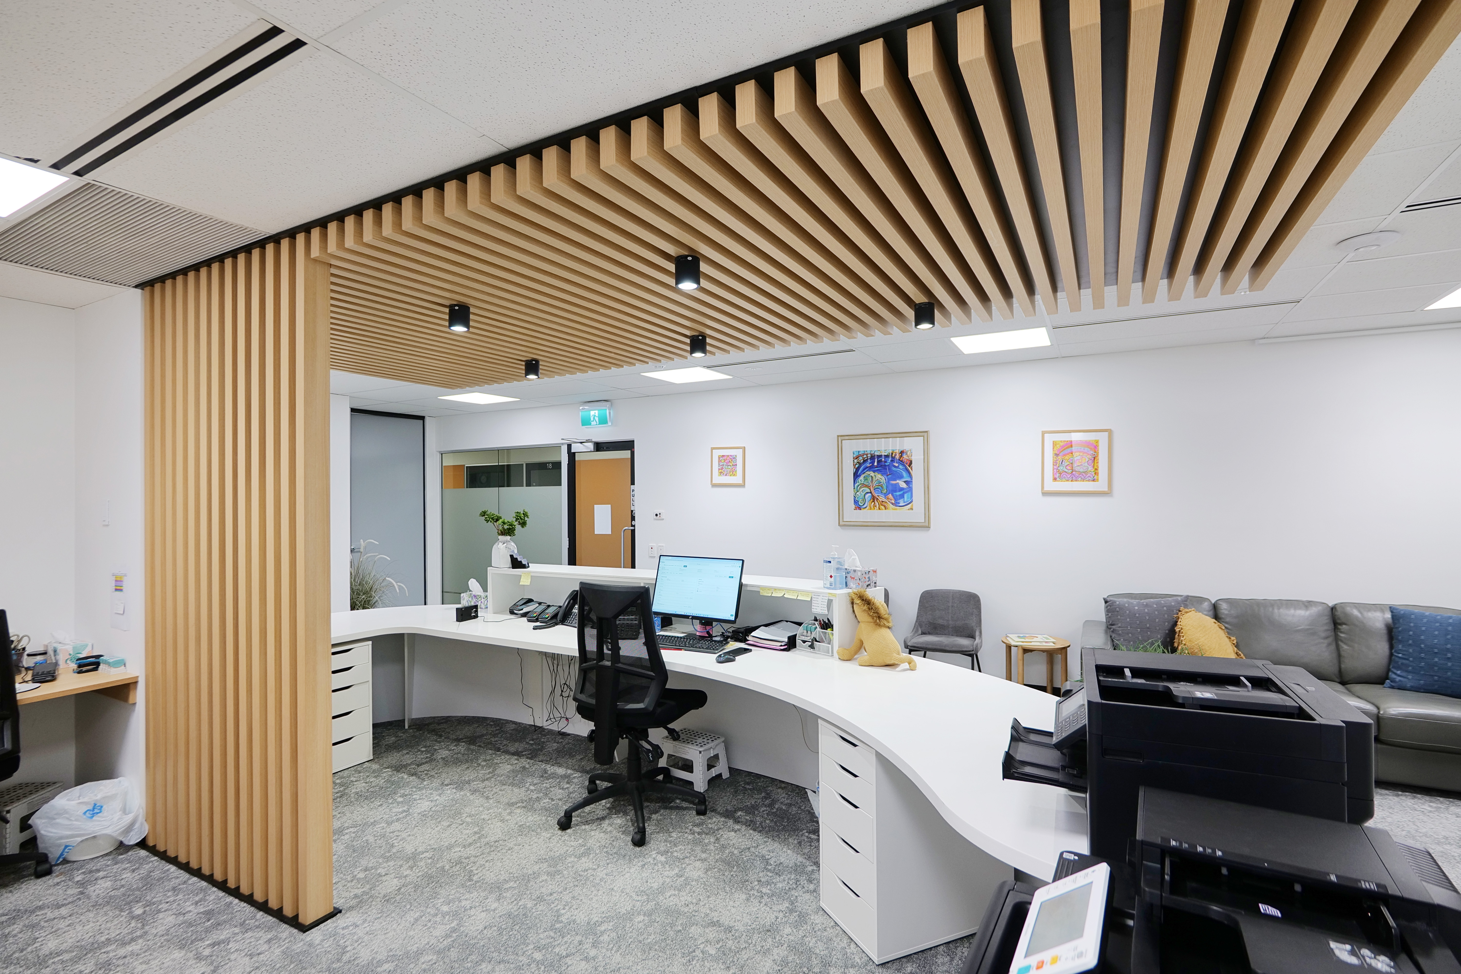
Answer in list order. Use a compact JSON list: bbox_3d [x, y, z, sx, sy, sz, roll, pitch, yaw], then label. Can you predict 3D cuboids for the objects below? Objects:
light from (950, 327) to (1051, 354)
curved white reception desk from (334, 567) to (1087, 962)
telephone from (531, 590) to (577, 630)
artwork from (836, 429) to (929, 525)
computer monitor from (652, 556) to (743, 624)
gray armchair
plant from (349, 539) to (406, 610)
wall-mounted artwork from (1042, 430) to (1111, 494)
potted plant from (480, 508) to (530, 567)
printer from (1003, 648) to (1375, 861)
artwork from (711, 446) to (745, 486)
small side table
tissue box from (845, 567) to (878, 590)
[{"bbox_3d":[1.792,-0.963,4.280,0.590,0.030,0.590,0,0,29],"label":"light"},{"bbox_3d":[-0.668,1.071,3.372,4.750,1.070,1.930,0,0,30],"label":"curved white reception desk"},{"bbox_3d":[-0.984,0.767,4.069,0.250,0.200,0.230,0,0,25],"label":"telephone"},{"bbox_3d":[1.264,-0.052,5.411,0.775,0.790,0.030,0,0,29],"label":"artwork"},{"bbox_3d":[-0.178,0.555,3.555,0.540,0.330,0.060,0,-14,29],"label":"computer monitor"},{"bbox_3d":[1.616,1.198,4.848,0.550,0.810,0.580,0,0,21],"label":"gray armchair"},{"bbox_3d":[-4.029,1.086,6.998,0.900,1.050,0.850,0,0,-31],"label":"plant"},{"bbox_3d":[2.531,-0.178,4.757,0.452,0.468,0.030,0,0,30],"label":"wall-mounted artwork"},{"bbox_3d":[-1.547,0.362,4.504,0.320,0.400,0.270,0,0,3],"label":"potted plant"},{"bbox_3d":[1.031,0.657,1.609,0.660,0.370,0.500,0,0,21],"label":"printer"},{"bbox_3d":[-0.014,-0.193,6.166,0.370,0.367,0.030,0,0,30],"label":"artwork"},{"bbox_3d":[2.163,1.348,4.579,0.485,0.500,0.485,0,0,30],"label":"small side table"},{"bbox_3d":[0.675,0.477,3.459,0.117,0.105,0.200,0,0,-38],"label":"tissue box"}]

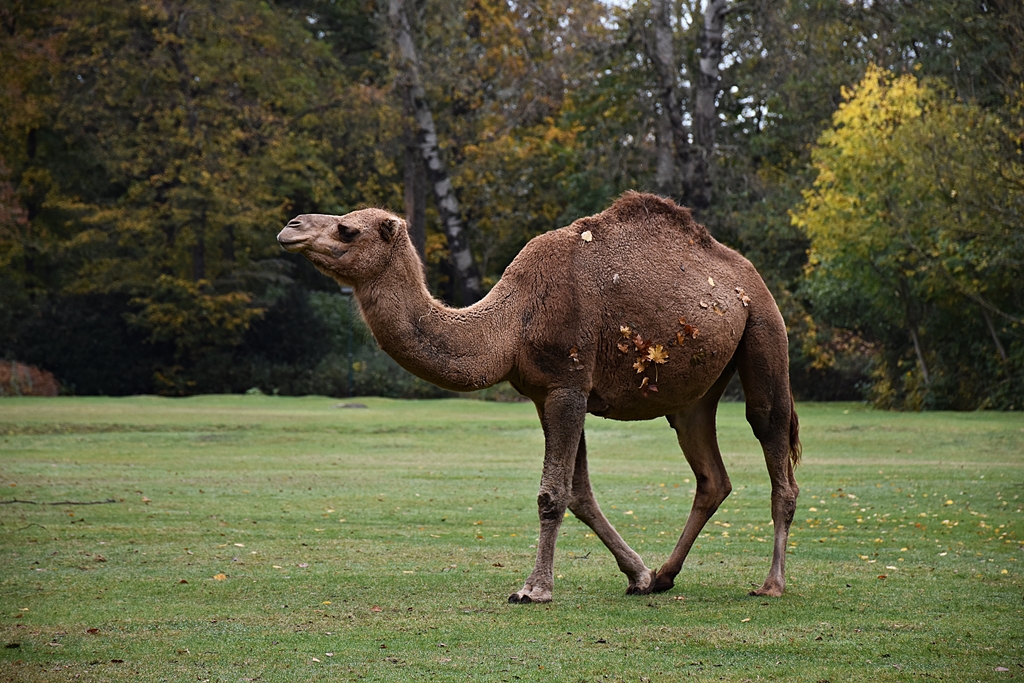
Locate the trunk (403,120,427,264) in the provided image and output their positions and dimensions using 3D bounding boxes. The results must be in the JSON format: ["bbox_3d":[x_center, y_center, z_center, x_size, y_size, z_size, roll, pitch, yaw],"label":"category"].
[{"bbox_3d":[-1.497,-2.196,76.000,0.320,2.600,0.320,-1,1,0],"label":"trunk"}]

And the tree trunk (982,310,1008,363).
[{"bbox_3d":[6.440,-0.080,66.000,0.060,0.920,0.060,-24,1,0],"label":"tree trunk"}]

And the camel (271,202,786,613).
[{"bbox_3d":[0.136,0.280,25.000,2.620,2.050,0.700,0,1,-9],"label":"camel"}]

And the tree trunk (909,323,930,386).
[{"bbox_3d":[5.276,0.181,64.000,0.055,0.850,0.055,-16,1,0],"label":"tree trunk"}]

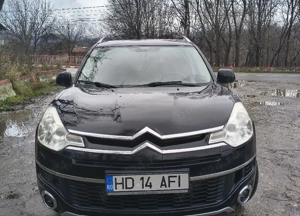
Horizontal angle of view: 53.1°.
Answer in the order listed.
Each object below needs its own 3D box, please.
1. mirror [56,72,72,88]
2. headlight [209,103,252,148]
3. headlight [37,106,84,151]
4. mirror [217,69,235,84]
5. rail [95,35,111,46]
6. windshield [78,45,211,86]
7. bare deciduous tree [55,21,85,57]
[{"bbox_3d":[-0.952,-0.323,3.384,0.215,0.175,0.140,-1,9,-1],"label":"mirror"},{"bbox_3d":[0.616,0.129,2.230,0.410,0.280,0.500,-1,9,-1],"label":"headlight"},{"bbox_3d":[-0.664,0.157,2.217,0.410,0.280,0.500,-1,9,-1],"label":"headlight"},{"bbox_3d":[0.857,-0.362,3.404,0.215,0.175,0.140,-1,9,-1],"label":"mirror"},{"bbox_3d":[-0.675,-1.008,4.600,0.090,0.130,1.650,-1,9,-1],"label":"rail"},{"bbox_3d":[-0.050,-0.453,3.398,1.420,0.150,0.906,-1,39,-1],"label":"windshield"},{"bbox_3d":[-8.039,-6.741,30.000,3.200,3.995,3.200,-1,9,-1],"label":"bare deciduous tree"}]

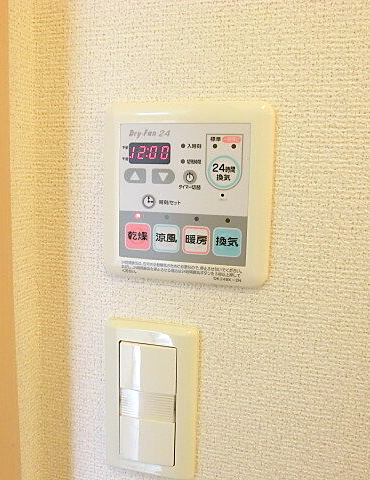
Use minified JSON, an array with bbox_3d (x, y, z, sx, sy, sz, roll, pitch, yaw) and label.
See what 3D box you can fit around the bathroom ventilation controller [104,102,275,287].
[{"bbox_3d":[-0.001,-0.029,0.293,0.116,0.120,0.011,3,9,12],"label":"bathroom ventilation controller"}]

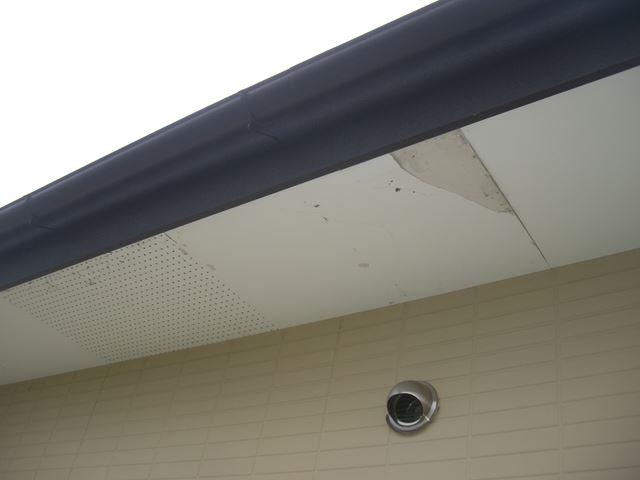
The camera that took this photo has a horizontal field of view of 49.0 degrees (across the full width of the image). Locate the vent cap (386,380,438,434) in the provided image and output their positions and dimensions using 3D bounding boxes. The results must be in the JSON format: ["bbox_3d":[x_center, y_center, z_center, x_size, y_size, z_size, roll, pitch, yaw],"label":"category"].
[{"bbox_3d":[0.227,0.423,1.838,0.153,0.153,0.085,-16,-44,33],"label":"vent cap"}]

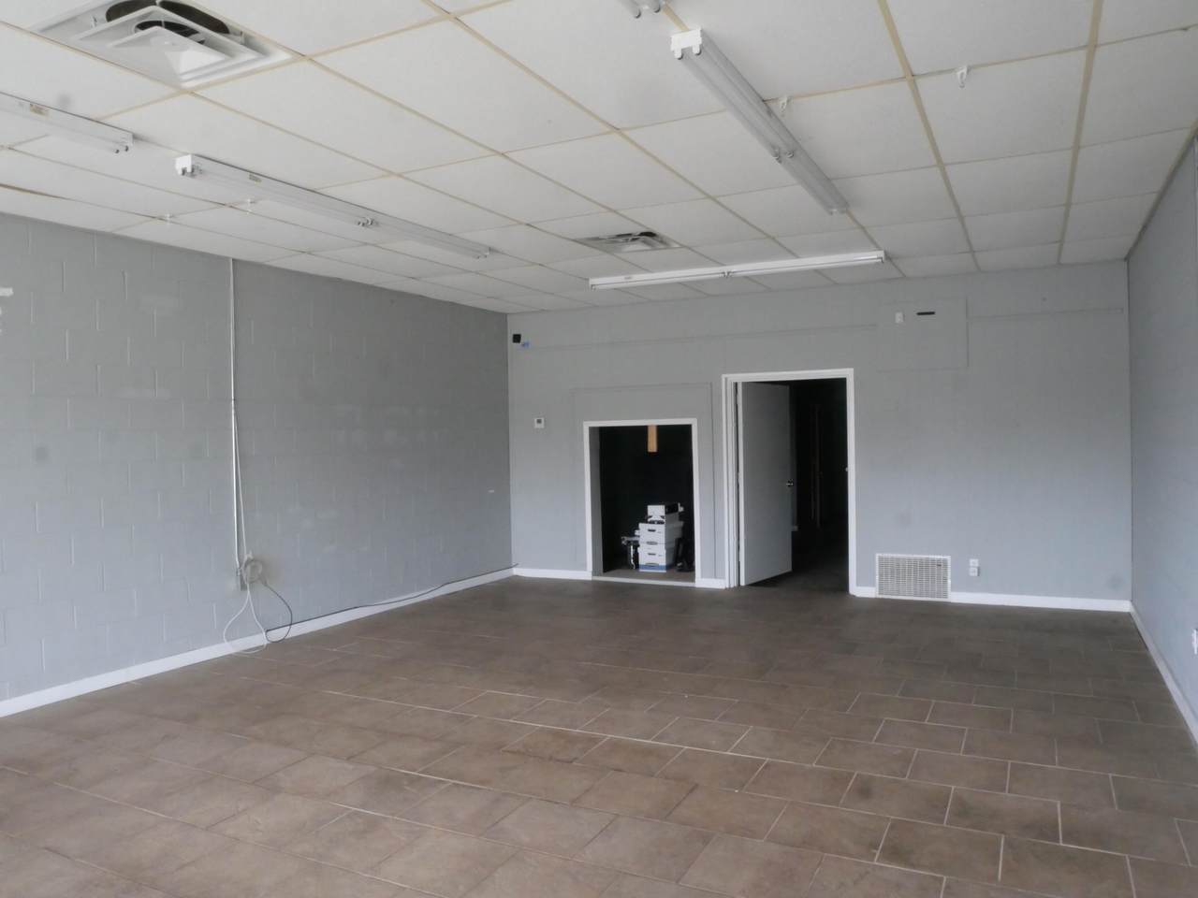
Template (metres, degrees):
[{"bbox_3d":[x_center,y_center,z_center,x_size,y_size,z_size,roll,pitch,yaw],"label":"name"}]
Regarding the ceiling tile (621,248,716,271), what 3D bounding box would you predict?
[{"bbox_3d":[0.664,-1.496,6.765,0.611,0.020,1.212,-1,1,26],"label":"ceiling tile"}]

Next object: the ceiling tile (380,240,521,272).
[{"bbox_3d":[-1.018,-1.454,6.200,0.600,0.020,1.200,0,2,27],"label":"ceiling tile"}]

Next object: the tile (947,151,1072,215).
[{"bbox_3d":[2.277,-1.455,4.586,0.600,0.020,1.200,0,2,27],"label":"tile"}]

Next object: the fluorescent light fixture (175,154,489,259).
[{"bbox_3d":[-1.385,-1.358,4.922,0.115,0.092,2.400,0,2,27],"label":"fluorescent light fixture"}]

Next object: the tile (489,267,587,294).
[{"bbox_3d":[-0.466,-1.492,7.313,0.600,0.020,1.200,0,2,27],"label":"tile"}]

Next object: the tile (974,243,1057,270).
[{"bbox_3d":[3.331,-1.532,6.612,0.600,0.024,1.030,0,2,27],"label":"tile"}]

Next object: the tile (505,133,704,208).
[{"bbox_3d":[0.087,-1.406,4.266,0.605,0.024,1.215,0,2,27],"label":"tile"}]

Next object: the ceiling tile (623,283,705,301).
[{"bbox_3d":[0.608,-1.518,7.967,0.611,0.020,0.938,-1,1,26],"label":"ceiling tile"}]

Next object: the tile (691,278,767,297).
[{"bbox_3d":[1.164,-1.525,7.716,0.611,0.020,0.938,-1,1,26],"label":"tile"}]

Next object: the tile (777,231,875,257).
[{"bbox_3d":[1.777,-1.510,6.263,0.611,0.020,1.212,-1,1,26],"label":"tile"}]

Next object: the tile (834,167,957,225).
[{"bbox_3d":[1.729,-1.450,4.820,0.600,0.024,1.215,0,2,27],"label":"tile"}]

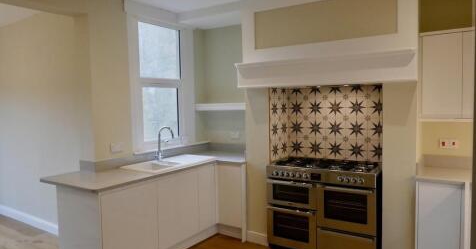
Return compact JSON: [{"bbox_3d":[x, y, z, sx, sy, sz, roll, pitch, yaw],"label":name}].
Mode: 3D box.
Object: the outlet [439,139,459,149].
[{"bbox_3d":[1.989,0.185,3.111,0.147,0.087,0.012,1,3,32],"label":"outlet"}]

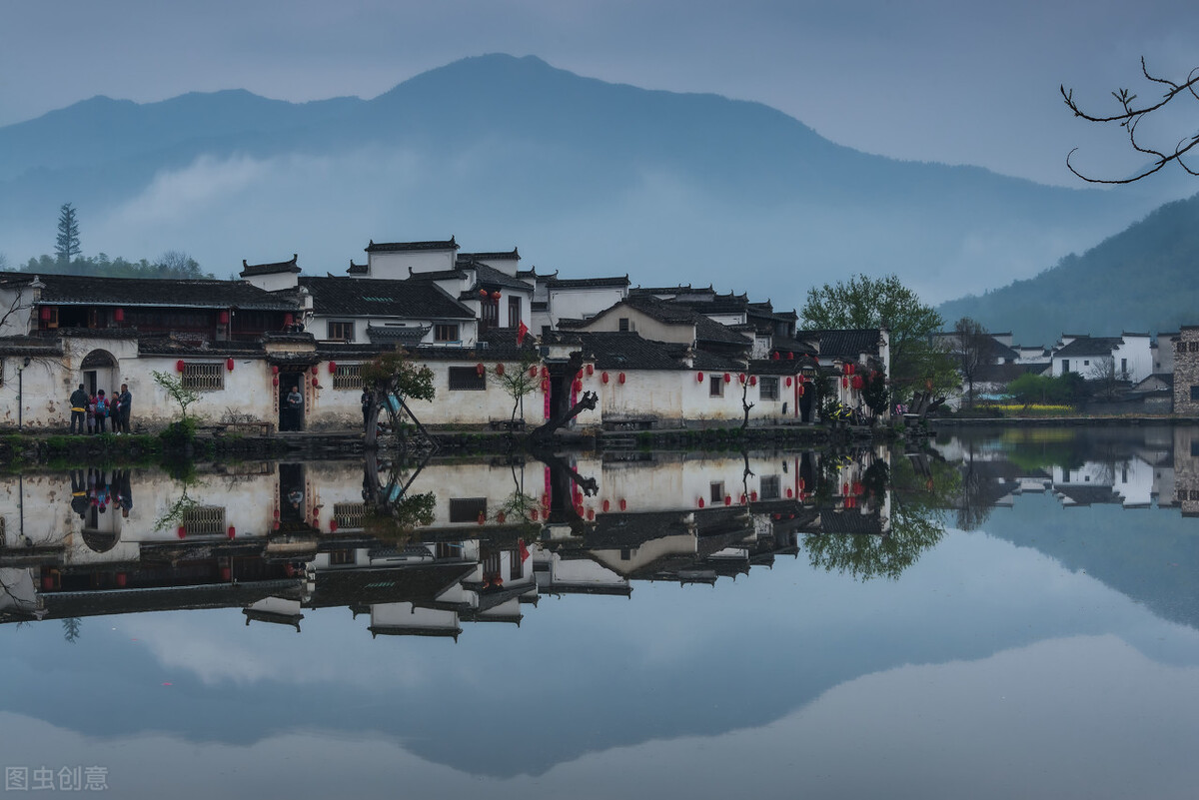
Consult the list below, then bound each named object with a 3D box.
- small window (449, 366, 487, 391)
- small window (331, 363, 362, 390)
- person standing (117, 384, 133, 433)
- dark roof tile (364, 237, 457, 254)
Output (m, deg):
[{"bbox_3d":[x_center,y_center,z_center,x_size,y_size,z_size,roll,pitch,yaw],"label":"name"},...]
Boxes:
[{"bbox_3d":[-5.269,-0.857,82.400,1.830,0.950,0.120,0,-1,-40],"label":"small window"},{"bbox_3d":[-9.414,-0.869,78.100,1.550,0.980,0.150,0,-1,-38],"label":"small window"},{"bbox_3d":[-16.384,0.327,71.200,0.420,1.740,0.520,0,0,-30],"label":"person standing"},{"bbox_3d":[-9.230,-7.659,101.500,4.750,0.850,0.800,-1,0,16],"label":"dark roof tile"}]

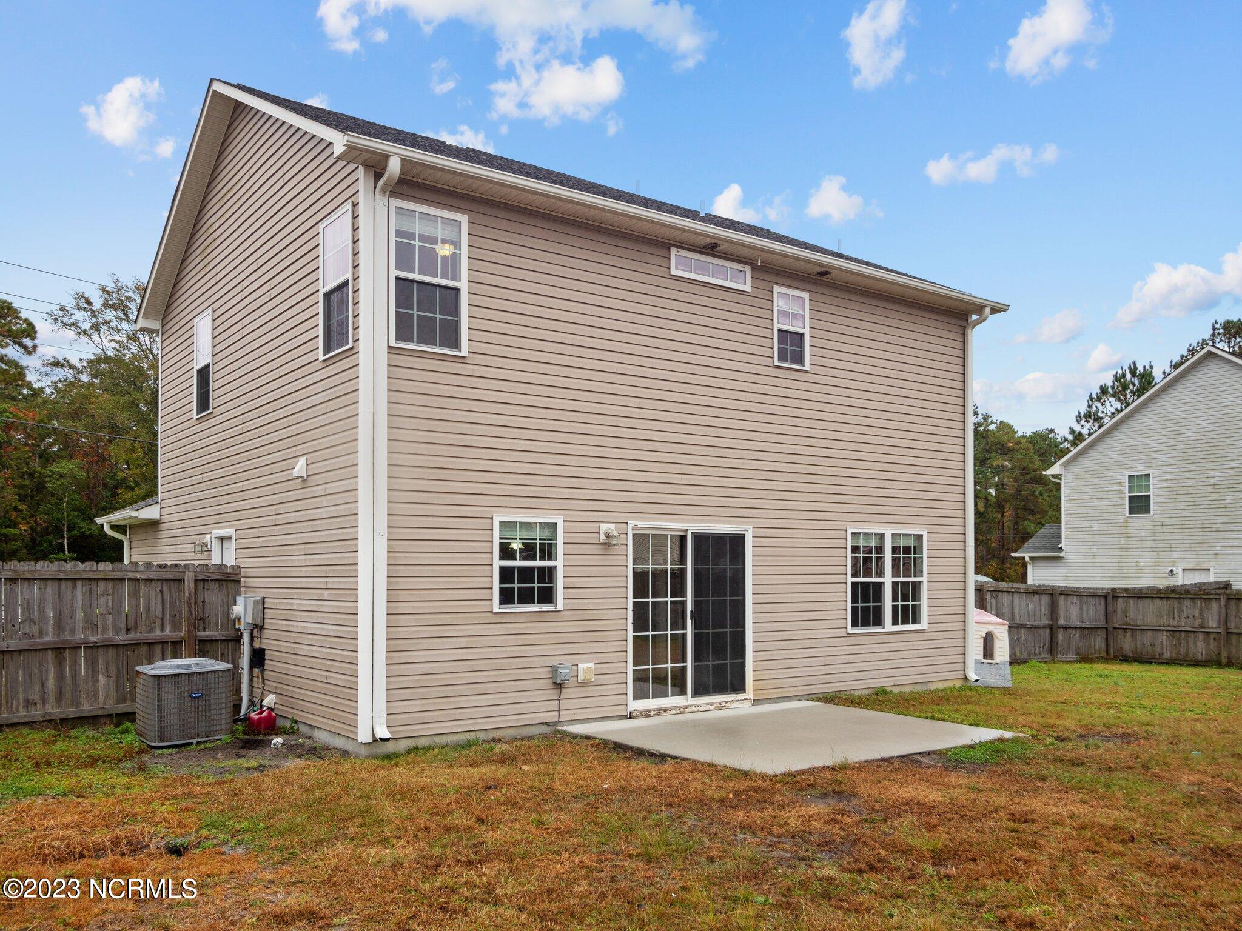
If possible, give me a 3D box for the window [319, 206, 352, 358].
[{"bbox_3d":[-2.759,-1.754,9.709,0.100,1.360,0.860,3,-5,-37],"label":"window"}]

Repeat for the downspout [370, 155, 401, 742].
[{"bbox_3d":[-2.115,-0.133,9.076,0.110,5.300,0.400,3,-5,-36],"label":"downspout"}]

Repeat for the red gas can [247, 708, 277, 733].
[{"bbox_3d":[-3.847,2.736,10.750,0.290,0.280,0.230,-3,-5,37],"label":"red gas can"}]

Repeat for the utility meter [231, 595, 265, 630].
[{"bbox_3d":[-4.281,1.696,11.480,0.300,0.410,0.360,3,-5,-37],"label":"utility meter"}]

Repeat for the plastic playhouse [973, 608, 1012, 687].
[{"bbox_3d":[5.412,2.749,15.518,1.000,1.212,1.050,-1,-4,12],"label":"plastic playhouse"}]

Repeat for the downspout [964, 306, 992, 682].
[{"bbox_3d":[5.069,0.404,14.245,0.110,5.350,0.380,3,-5,-36],"label":"downspout"}]

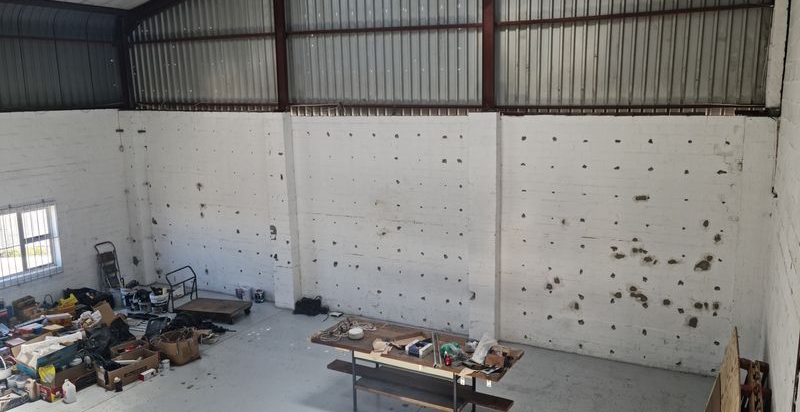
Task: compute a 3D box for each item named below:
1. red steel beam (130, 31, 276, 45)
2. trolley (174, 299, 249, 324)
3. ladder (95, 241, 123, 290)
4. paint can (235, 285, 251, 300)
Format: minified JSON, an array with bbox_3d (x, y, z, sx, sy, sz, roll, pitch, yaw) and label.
[{"bbox_3d":[-4.018,-3.307,12.395,3.886,0.070,0.080,4,12,27],"label":"red steel beam"},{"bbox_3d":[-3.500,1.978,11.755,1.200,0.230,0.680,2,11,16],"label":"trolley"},{"bbox_3d":[-6.037,1.349,13.018,0.170,1.130,0.430,-15,3,29],"label":"ladder"},{"bbox_3d":[-3.159,1.792,12.582,0.280,0.280,0.280,4,12,27],"label":"paint can"}]

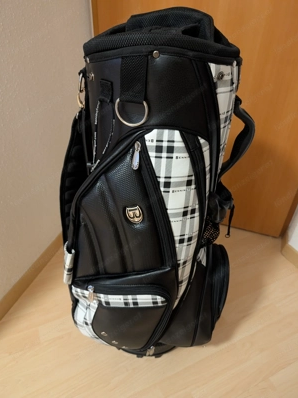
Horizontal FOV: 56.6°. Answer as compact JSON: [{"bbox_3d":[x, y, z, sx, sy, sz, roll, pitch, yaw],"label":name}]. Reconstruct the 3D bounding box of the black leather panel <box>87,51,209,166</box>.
[{"bbox_3d":[-0.006,-0.128,0.444,0.210,0.215,0.075,7,38,9],"label":"black leather panel"}]

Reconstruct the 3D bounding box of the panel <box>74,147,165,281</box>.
[{"bbox_3d":[-0.065,0.039,0.521,0.190,0.305,0.060,1,37,0],"label":"panel"}]

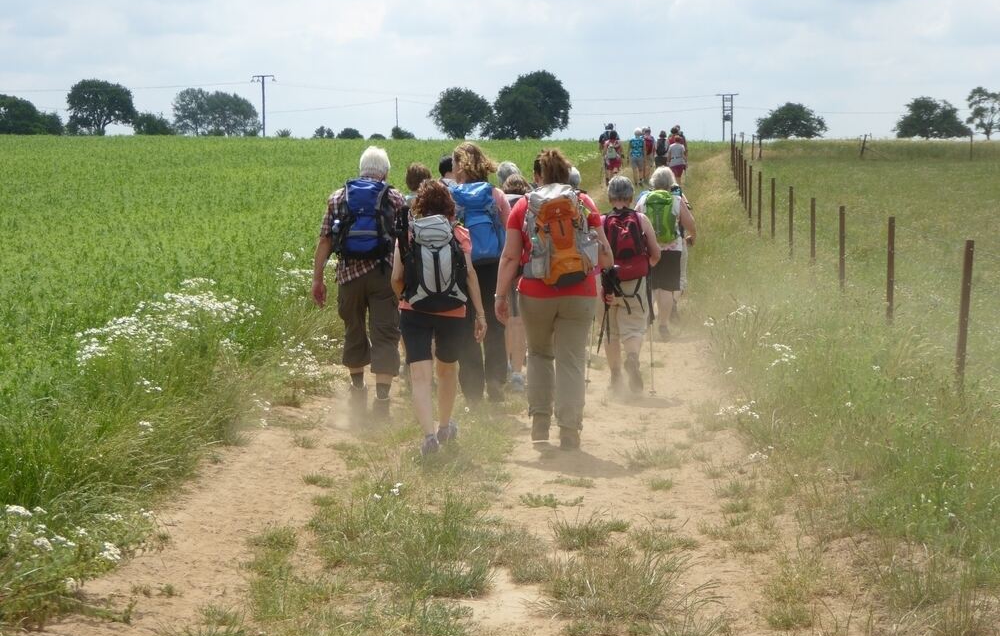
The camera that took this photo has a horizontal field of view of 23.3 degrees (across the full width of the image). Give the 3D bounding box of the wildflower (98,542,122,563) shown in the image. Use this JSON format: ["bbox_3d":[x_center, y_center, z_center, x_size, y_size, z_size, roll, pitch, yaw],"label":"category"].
[{"bbox_3d":[-1.461,0.879,9.100,0.090,0.075,0.085,0,4,0],"label":"wildflower"}]

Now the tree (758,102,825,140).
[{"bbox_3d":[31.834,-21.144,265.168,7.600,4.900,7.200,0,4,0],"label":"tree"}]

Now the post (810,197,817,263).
[{"bbox_3d":[4.367,-1.148,33.836,0.063,1.050,0.063,0,4,0],"label":"post"}]

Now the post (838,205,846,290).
[{"bbox_3d":[4.008,-0.782,28.436,0.063,1.060,0.063,0,4,0],"label":"post"}]

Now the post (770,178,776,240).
[{"bbox_3d":[4.846,-1.922,43.038,0.065,1.120,0.065,0,4,0],"label":"post"}]

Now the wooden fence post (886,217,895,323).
[{"bbox_3d":[3.642,-0.402,22.637,0.062,1.070,0.062,0,4,0],"label":"wooden fence post"}]

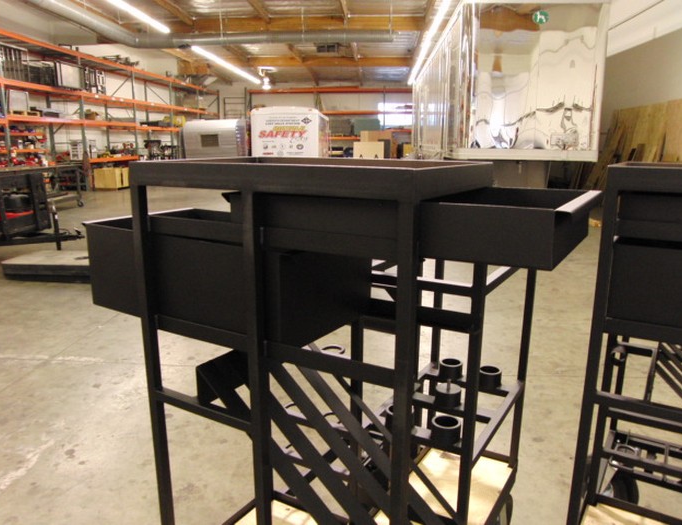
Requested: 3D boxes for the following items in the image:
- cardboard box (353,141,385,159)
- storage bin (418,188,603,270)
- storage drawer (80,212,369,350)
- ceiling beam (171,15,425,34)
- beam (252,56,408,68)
[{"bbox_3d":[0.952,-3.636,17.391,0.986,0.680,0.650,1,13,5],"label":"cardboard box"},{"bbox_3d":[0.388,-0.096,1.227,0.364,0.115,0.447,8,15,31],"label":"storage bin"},{"bbox_3d":[-0.381,0.015,1.752,0.819,0.287,0.458,8,15,31],"label":"storage drawer"},{"bbox_3d":[-1.567,-7.634,16.929,8.234,0.434,0.150,1,13,5],"label":"ceiling beam"},{"bbox_3d":[-0.510,-8.970,23.581,7.284,0.430,0.150,1,13,5],"label":"beam"}]

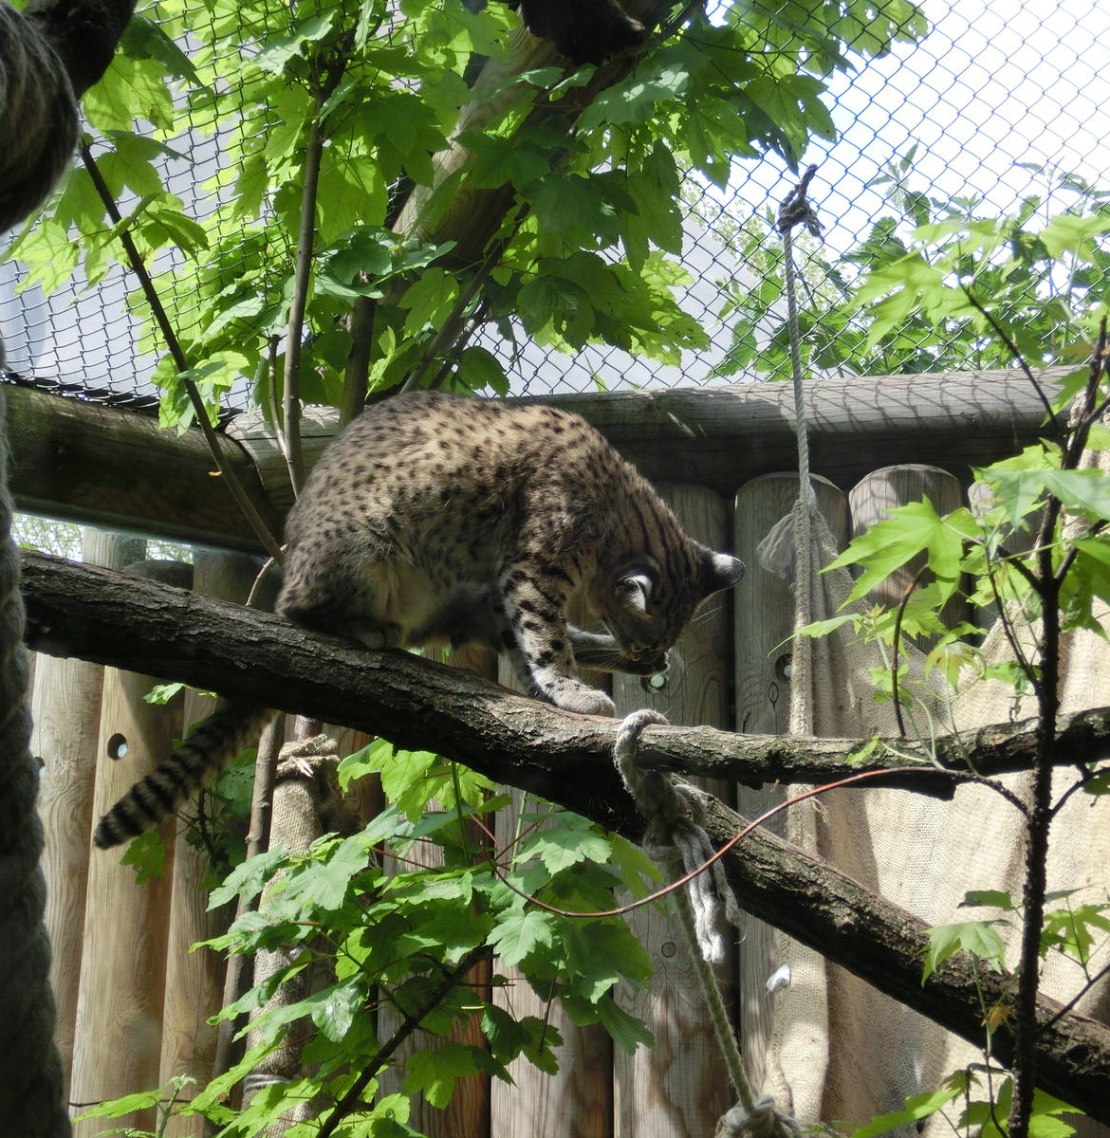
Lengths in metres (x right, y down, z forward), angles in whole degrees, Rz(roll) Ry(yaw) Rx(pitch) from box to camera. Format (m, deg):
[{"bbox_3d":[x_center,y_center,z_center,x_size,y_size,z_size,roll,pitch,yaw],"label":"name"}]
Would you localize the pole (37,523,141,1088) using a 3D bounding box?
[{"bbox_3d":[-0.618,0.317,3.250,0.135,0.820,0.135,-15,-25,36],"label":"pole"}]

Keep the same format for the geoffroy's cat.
[{"bbox_3d":[-0.121,0.045,2.220,0.570,0.400,0.190,-1,-19,6],"label":"geoffroy's cat"}]

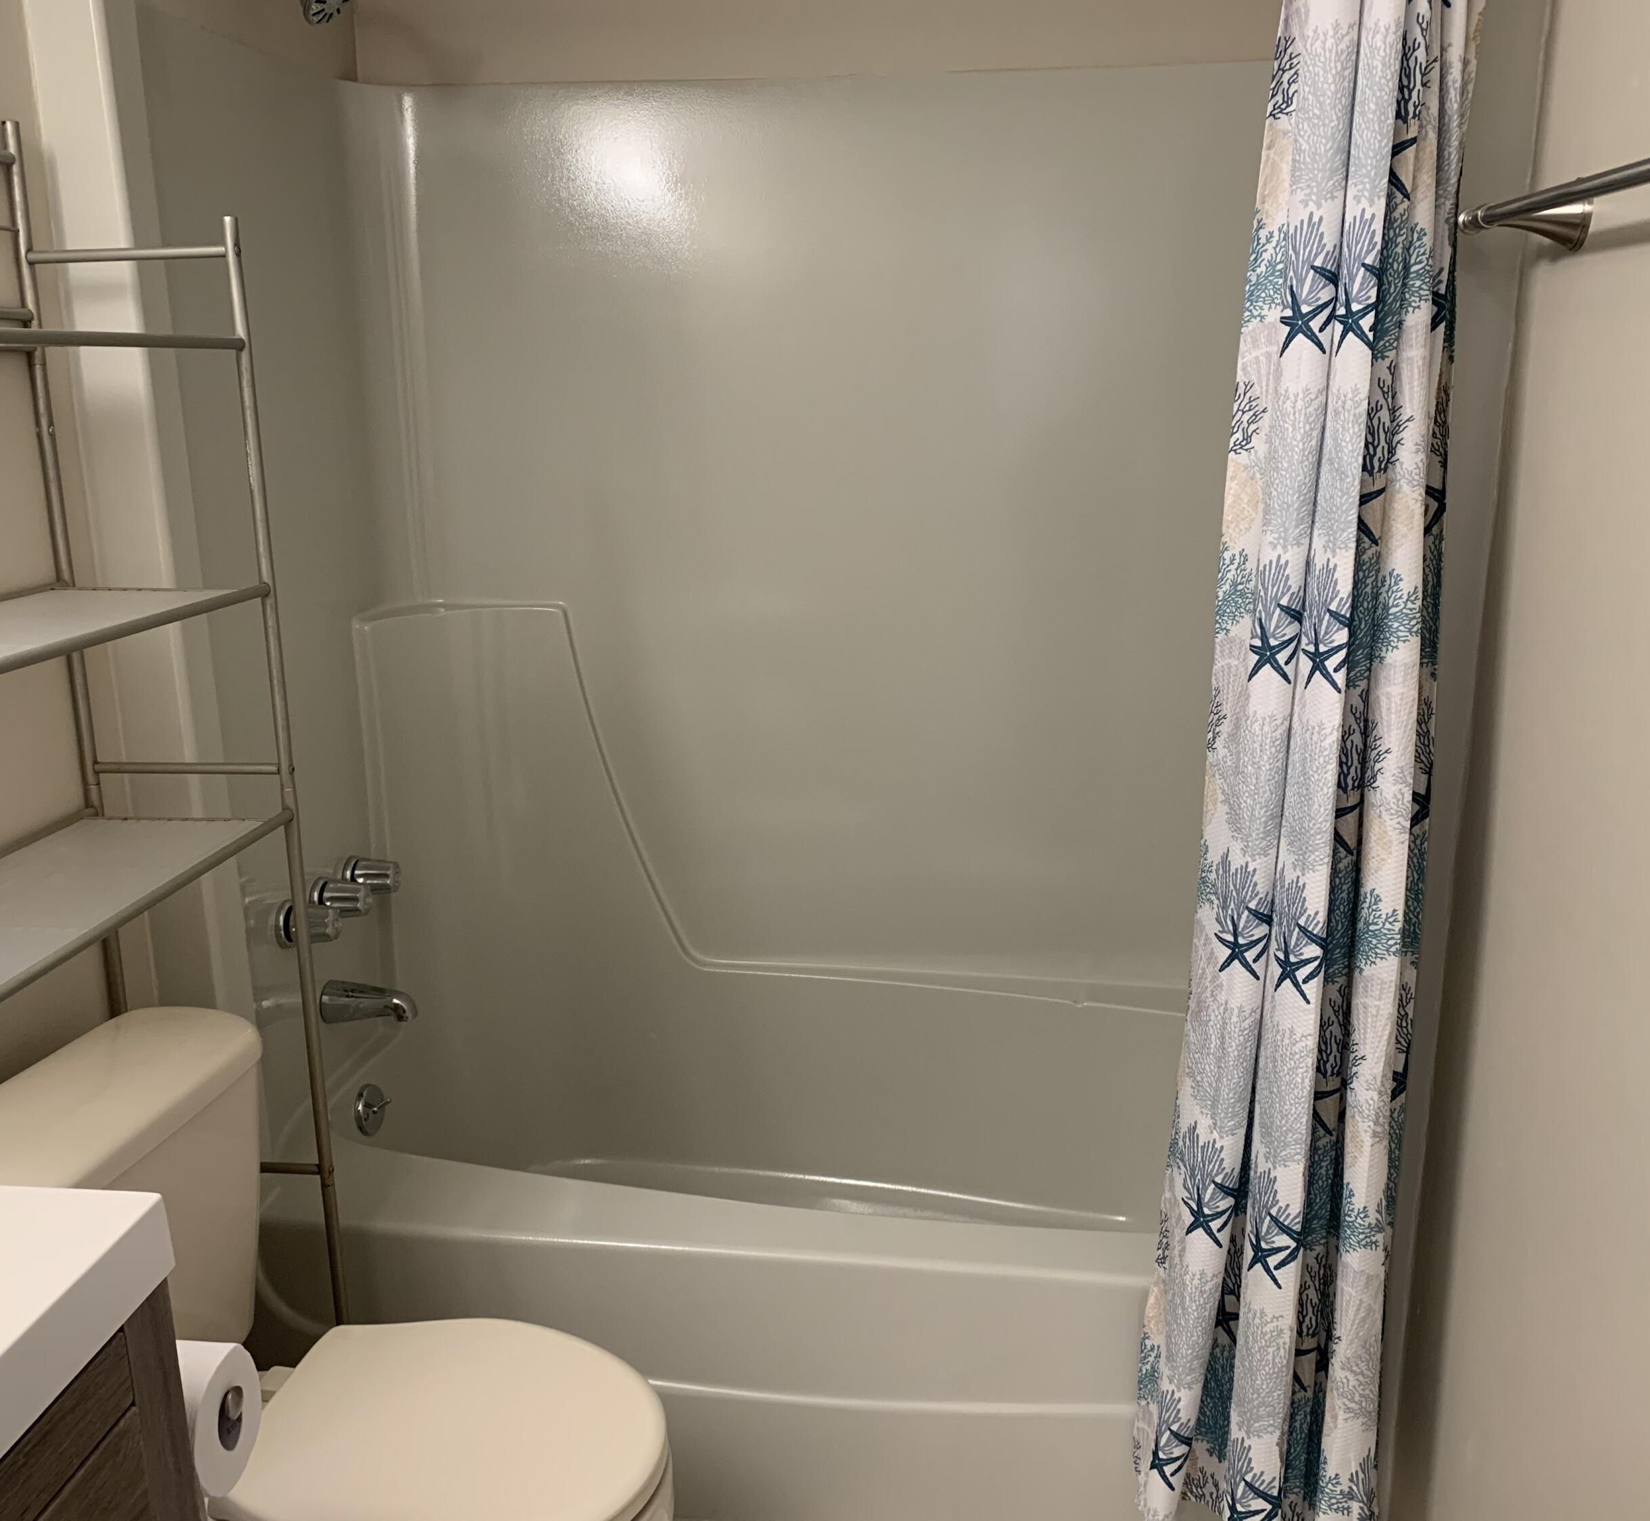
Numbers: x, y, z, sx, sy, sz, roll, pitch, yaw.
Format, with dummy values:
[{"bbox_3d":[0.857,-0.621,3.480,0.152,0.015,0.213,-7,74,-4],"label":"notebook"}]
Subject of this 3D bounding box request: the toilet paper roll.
[{"bbox_3d":[-0.508,0.506,1.176,0.102,0.108,0.108,1,15,6],"label":"toilet paper roll"}]

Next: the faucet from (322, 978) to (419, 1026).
[{"bbox_3d":[-0.629,0.339,2.125,0.128,0.061,0.057,1,15,6],"label":"faucet"}]

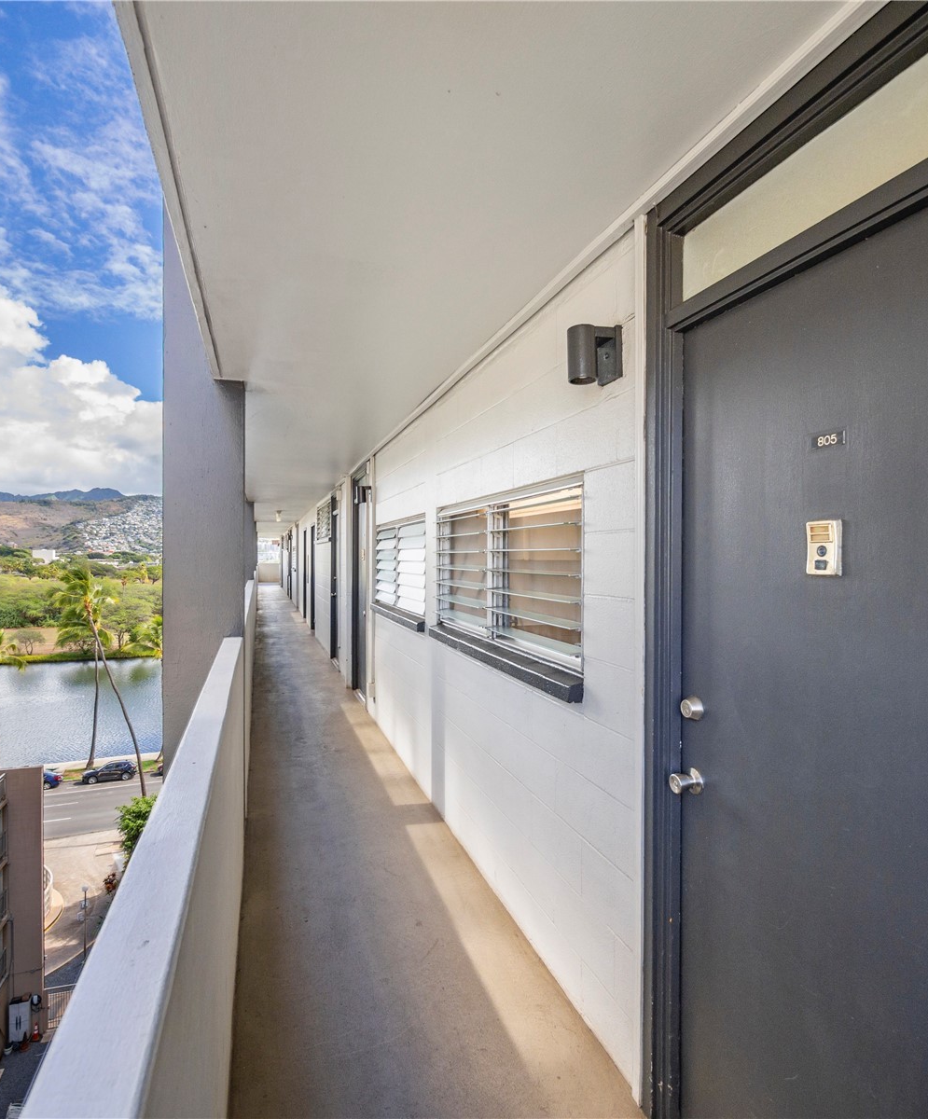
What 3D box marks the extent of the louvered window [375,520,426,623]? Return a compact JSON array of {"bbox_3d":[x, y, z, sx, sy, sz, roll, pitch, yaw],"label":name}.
[{"bbox_3d":[-0.499,0.037,4.750,0.100,0.680,1.740,0,1,-19],"label":"louvered window"}]

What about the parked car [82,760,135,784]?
[{"bbox_3d":[-33.918,20.346,58.061,4.500,1.620,1.840,0,1,-20],"label":"parked car"}]

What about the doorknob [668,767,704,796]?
[{"bbox_3d":[0.583,0.586,1.576,0.068,0.066,0.066,0,1,-19],"label":"doorknob"}]

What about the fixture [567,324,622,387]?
[{"bbox_3d":[0.383,-0.610,1.803,0.150,0.158,0.100,0,1,-19],"label":"fixture"}]

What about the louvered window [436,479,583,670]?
[{"bbox_3d":[0.146,0.054,2.836,0.100,0.680,1.740,0,1,-19],"label":"louvered window"}]

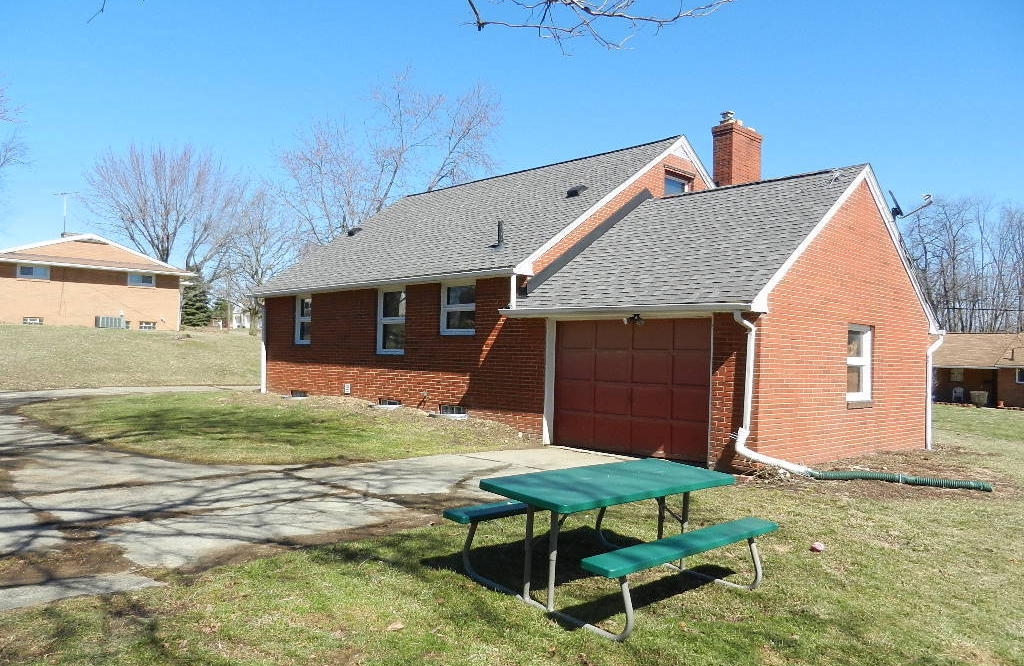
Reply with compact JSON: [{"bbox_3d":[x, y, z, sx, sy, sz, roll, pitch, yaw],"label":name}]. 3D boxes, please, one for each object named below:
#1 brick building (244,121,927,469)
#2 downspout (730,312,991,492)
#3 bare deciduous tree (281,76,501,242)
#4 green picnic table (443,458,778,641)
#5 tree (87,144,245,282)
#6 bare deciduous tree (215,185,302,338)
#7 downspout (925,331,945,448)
[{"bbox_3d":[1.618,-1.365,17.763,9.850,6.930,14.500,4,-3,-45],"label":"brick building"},{"bbox_3d":[4.269,0.817,9.187,3.050,2.180,0.400,1,-2,16],"label":"downspout"},{"bbox_3d":[-7.020,-7.133,40.740,12.308,14.748,11.693,2,-2,-9],"label":"bare deciduous tree"},{"bbox_3d":[0.703,1.378,5.112,1.840,0.752,1.480,3,0,-43],"label":"green picnic table"},{"bbox_3d":[-27.557,-7.655,57.745,12.392,14.431,11.773,3,-2,-25],"label":"tree"},{"bbox_3d":[-12.404,-3.485,35.873,4.381,7.205,4.162,2,-2,-19],"label":"bare deciduous tree"},{"bbox_3d":[8.290,1.156,14.546,0.380,2.240,0.140,4,-3,-45],"label":"downspout"}]

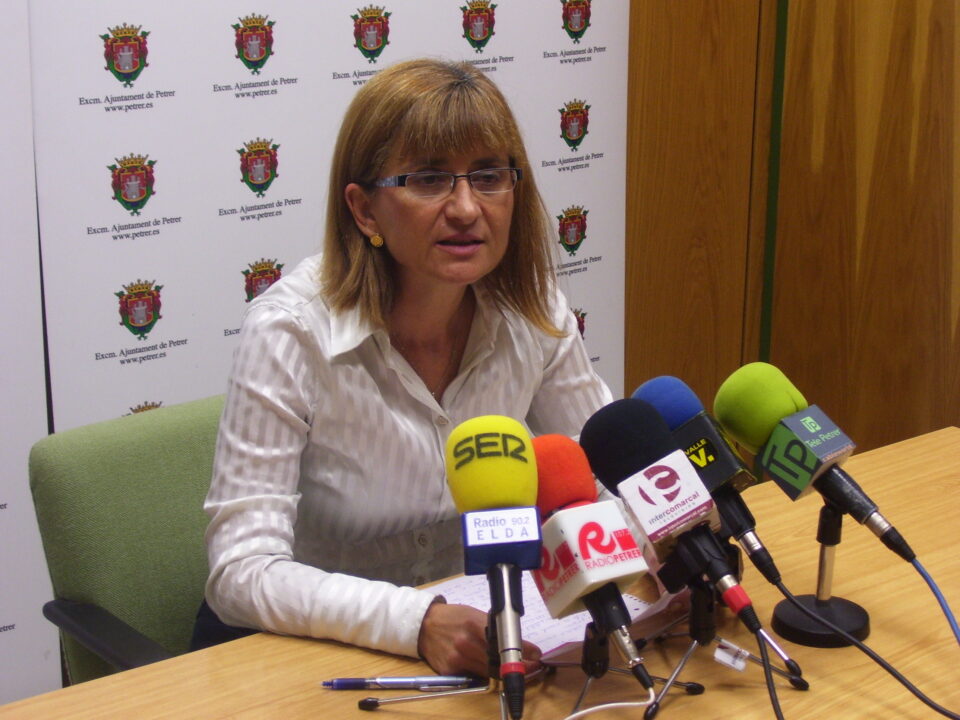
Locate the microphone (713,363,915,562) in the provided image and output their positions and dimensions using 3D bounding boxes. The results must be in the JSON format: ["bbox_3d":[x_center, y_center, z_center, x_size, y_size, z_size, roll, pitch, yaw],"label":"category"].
[{"bbox_3d":[0.329,0.104,1.877,0.078,0.078,0.252,-19,57,-43],"label":"microphone"}]

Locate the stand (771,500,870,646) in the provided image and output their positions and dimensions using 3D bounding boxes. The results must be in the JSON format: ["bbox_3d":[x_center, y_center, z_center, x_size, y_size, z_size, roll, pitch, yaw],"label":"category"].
[{"bbox_3d":[0.334,0.197,1.876,0.097,0.134,0.097,1,17,0],"label":"stand"}]

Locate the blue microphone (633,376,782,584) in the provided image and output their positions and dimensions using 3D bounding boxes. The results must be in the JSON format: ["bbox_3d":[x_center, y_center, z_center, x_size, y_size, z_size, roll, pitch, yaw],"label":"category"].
[{"bbox_3d":[0.224,0.114,1.846,0.062,0.233,0.062,-36,-25,13],"label":"blue microphone"}]

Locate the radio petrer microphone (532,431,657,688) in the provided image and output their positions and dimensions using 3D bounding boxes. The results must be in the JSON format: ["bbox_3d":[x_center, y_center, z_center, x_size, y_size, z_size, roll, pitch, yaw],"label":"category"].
[{"bbox_3d":[0.102,0.184,1.754,0.071,0.071,0.254,-7,61,-35],"label":"radio petrer microphone"}]

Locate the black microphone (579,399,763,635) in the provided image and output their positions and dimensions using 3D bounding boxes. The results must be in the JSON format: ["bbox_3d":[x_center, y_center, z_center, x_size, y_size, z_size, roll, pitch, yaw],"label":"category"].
[{"bbox_3d":[0.181,0.142,1.757,0.084,0.084,0.256,-31,64,-3],"label":"black microphone"}]

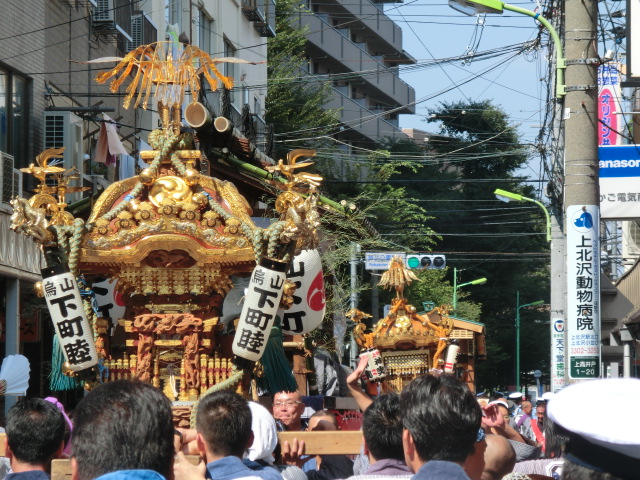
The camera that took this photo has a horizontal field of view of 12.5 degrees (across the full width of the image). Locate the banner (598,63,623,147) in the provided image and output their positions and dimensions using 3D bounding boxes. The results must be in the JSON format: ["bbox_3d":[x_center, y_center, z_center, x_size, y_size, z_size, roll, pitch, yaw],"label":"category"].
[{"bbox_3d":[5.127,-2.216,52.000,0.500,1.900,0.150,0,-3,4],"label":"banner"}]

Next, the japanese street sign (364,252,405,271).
[{"bbox_3d":[2.042,0.673,91.500,1.250,0.530,0.080,0,-3,4],"label":"japanese street sign"}]

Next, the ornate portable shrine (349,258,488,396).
[{"bbox_3d":[1.421,1.512,48.000,1.950,2.500,1.900,0,-3,3],"label":"ornate portable shrine"}]

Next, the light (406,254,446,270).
[{"bbox_3d":[3.329,0.703,91.300,1.240,0.460,0.350,0,-3,4],"label":"light"}]

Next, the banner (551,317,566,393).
[{"bbox_3d":[4.289,2.126,52.200,0.310,1.470,0.220,0,-3,-3],"label":"banner"}]

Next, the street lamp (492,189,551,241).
[{"bbox_3d":[3.622,-0.436,52.000,1.030,0.970,0.280,0,-3,4],"label":"street lamp"}]

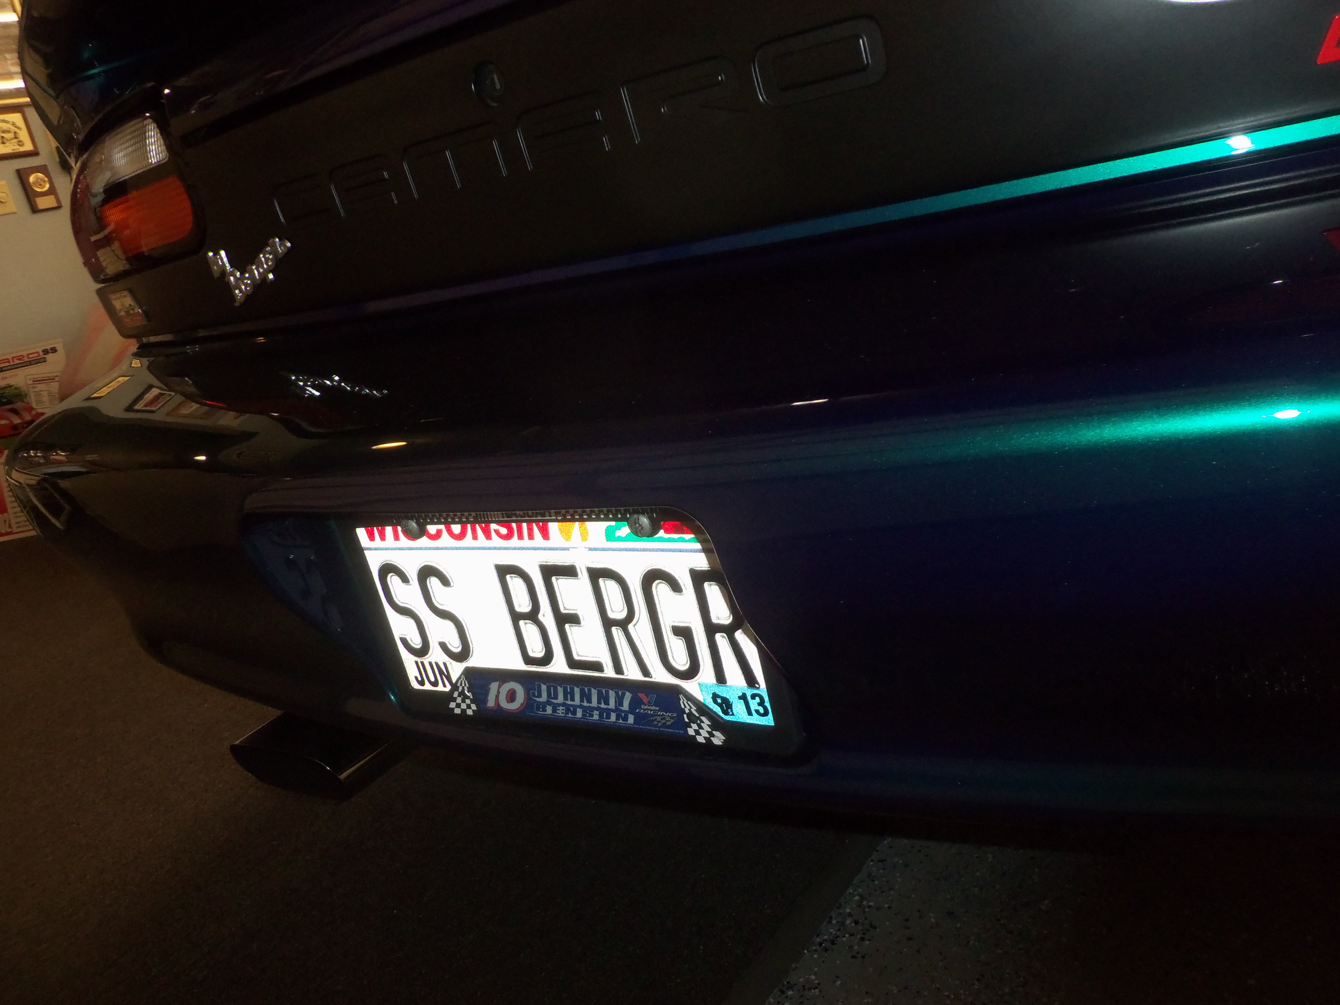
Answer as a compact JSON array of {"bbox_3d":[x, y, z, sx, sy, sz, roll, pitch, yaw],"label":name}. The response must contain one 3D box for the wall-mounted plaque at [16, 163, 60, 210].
[{"bbox_3d":[-2.384,-1.185,4.100,0.019,0.161,0.111,-1,21,33],"label":"wall-mounted plaque"}]

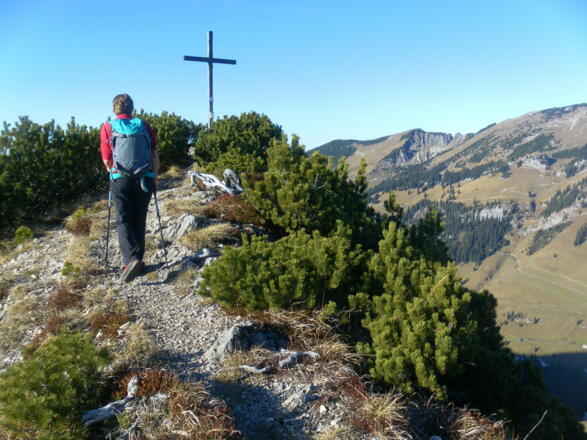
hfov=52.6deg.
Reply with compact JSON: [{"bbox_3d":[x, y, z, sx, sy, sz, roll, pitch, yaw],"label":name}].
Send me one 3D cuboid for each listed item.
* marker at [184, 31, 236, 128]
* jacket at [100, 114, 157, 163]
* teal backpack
[{"bbox_3d":[-3.205,-5.174,23.000,2.050,4.340,0.160,-1,3,-22],"label":"marker"},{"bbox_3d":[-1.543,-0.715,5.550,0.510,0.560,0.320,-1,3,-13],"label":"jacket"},{"bbox_3d":[-1.456,-0.640,5.350,0.380,0.550,0.280,-1,3,-14],"label":"teal backpack"}]

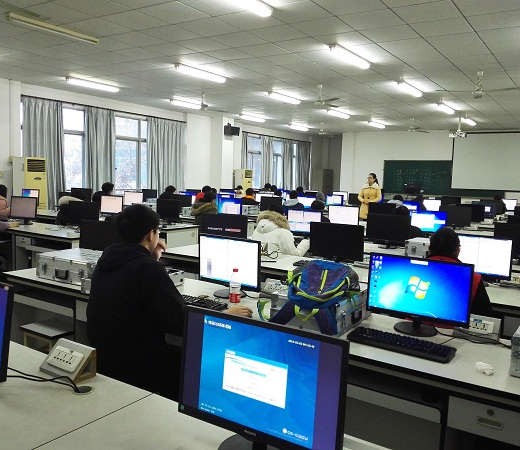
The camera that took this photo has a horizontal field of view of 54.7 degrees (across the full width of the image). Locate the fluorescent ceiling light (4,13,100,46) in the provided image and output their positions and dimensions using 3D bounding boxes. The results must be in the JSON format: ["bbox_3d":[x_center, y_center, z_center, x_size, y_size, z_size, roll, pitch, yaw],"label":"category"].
[{"bbox_3d":[-2.478,-2.380,6.093,0.100,0.100,1.220,5,7,33],"label":"fluorescent ceiling light"}]

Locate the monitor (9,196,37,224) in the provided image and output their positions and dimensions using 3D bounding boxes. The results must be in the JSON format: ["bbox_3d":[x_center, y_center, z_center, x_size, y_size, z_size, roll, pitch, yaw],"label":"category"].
[{"bbox_3d":[-3.133,-0.194,6.761,0.460,0.362,0.180,4,6,21],"label":"monitor"}]

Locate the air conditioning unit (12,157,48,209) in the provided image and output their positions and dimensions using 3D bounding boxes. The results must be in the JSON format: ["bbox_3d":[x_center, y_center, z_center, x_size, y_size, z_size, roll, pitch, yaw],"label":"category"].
[{"bbox_3d":[-4.805,-0.534,10.543,0.420,1.700,0.500,5,7,33],"label":"air conditioning unit"}]

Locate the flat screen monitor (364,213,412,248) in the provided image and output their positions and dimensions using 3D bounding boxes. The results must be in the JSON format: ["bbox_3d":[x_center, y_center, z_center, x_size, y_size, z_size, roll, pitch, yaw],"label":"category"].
[{"bbox_3d":[1.464,0.074,5.728,0.500,0.378,0.200,5,6,33],"label":"flat screen monitor"}]

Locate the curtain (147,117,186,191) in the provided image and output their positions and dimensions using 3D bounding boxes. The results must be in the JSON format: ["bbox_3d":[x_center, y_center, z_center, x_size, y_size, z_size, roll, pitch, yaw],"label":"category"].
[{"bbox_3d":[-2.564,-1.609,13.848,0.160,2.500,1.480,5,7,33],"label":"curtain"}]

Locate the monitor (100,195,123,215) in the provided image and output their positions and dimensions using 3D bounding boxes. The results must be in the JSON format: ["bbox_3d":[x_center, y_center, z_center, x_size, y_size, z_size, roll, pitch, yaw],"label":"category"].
[{"bbox_3d":[-2.448,-0.305,8.376,0.506,0.361,0.198,5,6,28],"label":"monitor"}]

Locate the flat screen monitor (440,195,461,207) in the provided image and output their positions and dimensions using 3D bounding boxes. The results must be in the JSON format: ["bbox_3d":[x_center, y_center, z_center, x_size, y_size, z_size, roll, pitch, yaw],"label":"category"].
[{"bbox_3d":[5.031,-0.543,13.142,0.470,0.375,0.180,6,7,33],"label":"flat screen monitor"}]

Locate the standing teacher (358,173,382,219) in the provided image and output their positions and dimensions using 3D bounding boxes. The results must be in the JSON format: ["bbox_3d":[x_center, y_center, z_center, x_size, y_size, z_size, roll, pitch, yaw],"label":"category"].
[{"bbox_3d":[2.263,-0.244,10.152,0.500,1.630,0.360,4,6,21],"label":"standing teacher"}]

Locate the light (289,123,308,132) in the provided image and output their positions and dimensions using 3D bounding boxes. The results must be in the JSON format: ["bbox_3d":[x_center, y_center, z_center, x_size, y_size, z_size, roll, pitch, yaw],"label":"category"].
[{"bbox_3d":[1.282,-3.184,16.524,0.130,0.100,1.220,5,6,33],"label":"light"}]

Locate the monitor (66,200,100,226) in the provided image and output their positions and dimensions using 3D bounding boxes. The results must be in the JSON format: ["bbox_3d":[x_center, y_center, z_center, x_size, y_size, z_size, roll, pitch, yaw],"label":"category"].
[{"bbox_3d":[-2.101,-0.086,6.016,0.510,0.366,0.200,5,6,27],"label":"monitor"}]

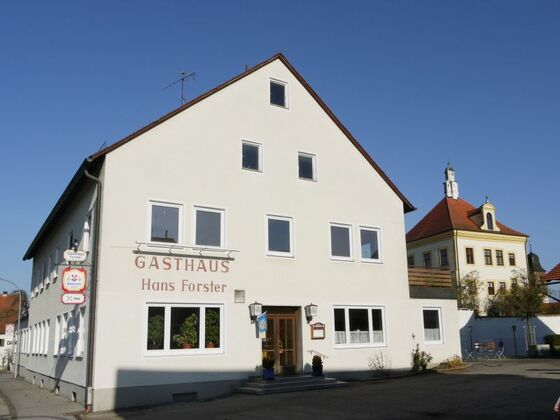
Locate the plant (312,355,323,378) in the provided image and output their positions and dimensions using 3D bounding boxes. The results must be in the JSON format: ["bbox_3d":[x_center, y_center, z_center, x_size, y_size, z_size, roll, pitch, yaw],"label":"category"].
[{"bbox_3d":[1.256,5.208,15.693,0.359,0.681,0.359,-2,-15,0],"label":"plant"}]

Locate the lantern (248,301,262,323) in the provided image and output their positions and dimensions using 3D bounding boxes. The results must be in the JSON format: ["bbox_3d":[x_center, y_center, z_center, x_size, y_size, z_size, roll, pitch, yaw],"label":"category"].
[{"bbox_3d":[-0.799,3.359,15.420,0.380,0.695,0.420,8,-18,-32],"label":"lantern"}]

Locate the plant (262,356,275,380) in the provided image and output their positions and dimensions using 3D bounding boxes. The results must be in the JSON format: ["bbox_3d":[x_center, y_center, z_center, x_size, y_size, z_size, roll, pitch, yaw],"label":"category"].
[{"bbox_3d":[-0.350,4.923,14.583,0.376,0.686,0.376,-2,-15,0],"label":"plant"}]

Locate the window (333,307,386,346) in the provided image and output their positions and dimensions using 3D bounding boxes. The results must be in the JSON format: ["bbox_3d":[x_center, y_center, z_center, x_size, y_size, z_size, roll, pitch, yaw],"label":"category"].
[{"bbox_3d":[2.893,4.190,16.835,2.380,1.440,0.150,7,-17,-30],"label":"window"}]

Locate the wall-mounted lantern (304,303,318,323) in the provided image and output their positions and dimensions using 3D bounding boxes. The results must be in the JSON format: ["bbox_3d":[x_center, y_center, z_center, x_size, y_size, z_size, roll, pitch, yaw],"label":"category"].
[{"bbox_3d":[1.122,3.647,16.615,0.380,0.697,0.420,8,-18,-32],"label":"wall-mounted lantern"}]

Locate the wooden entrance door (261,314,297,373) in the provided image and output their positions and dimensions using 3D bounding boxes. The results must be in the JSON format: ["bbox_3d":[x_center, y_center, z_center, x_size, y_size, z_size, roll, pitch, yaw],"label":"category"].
[{"bbox_3d":[-0.061,4.645,16.221,1.530,2.053,0.100,8,-18,-32],"label":"wooden entrance door"}]

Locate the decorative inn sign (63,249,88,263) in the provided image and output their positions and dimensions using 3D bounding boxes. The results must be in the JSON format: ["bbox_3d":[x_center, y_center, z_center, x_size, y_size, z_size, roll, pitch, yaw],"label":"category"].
[{"bbox_3d":[-5.980,1.354,13.734,0.620,0.350,0.090,8,-18,-32],"label":"decorative inn sign"}]

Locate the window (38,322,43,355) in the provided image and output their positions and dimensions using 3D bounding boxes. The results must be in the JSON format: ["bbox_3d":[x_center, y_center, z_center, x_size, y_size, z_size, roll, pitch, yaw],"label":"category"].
[{"bbox_3d":[-10.951,5.835,21.461,0.140,1.430,1.120,8,-18,-32],"label":"window"}]

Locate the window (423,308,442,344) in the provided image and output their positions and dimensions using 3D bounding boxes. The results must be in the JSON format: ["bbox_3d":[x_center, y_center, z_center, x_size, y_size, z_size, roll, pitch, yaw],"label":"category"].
[{"bbox_3d":[6.583,4.987,20.173,1.165,1.494,0.130,8,-18,-32],"label":"window"}]

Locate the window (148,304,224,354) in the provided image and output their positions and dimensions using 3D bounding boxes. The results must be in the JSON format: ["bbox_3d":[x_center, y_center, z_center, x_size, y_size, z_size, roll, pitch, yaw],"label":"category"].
[{"bbox_3d":[-2.723,3.447,13.597,2.380,1.440,0.150,7,-17,-30],"label":"window"}]

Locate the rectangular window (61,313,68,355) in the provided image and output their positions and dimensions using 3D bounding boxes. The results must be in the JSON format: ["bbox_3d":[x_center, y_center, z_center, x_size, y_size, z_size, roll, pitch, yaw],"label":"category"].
[{"bbox_3d":[-7.496,4.316,16.354,0.140,1.460,1.150,8,-18,-32],"label":"rectangular window"}]

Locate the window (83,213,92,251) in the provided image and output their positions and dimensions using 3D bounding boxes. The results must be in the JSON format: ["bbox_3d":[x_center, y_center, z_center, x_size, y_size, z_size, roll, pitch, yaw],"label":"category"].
[{"bbox_3d":[-6.165,0.726,15.047,0.140,1.350,1.150,8,-18,-32],"label":"window"}]

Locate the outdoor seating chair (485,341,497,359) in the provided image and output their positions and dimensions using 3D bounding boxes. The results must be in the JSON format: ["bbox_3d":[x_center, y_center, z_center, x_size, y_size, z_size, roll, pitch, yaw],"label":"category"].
[{"bbox_3d":[9.817,6.497,21.891,0.460,0.860,0.500,-8,-17,22],"label":"outdoor seating chair"}]

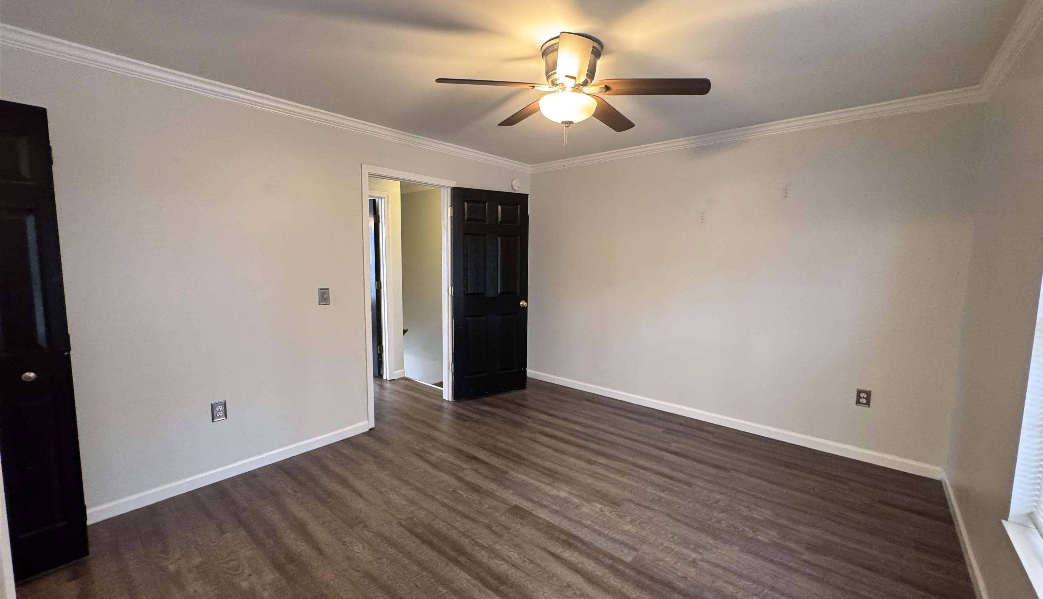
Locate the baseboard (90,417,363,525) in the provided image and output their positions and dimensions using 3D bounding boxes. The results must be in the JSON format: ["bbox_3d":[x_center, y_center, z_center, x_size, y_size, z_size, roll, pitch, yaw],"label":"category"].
[{"bbox_3d":[-1.764,1.079,2.754,0.018,0.081,1.668,5,7,40],"label":"baseboard"}]

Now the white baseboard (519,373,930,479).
[{"bbox_3d":[1.389,0.995,3.793,3.458,0.081,0.018,5,7,40],"label":"white baseboard"}]

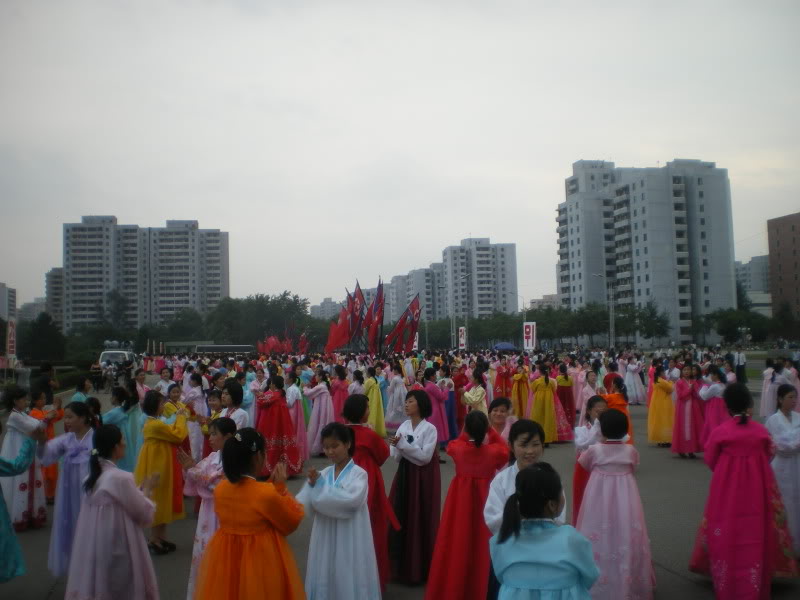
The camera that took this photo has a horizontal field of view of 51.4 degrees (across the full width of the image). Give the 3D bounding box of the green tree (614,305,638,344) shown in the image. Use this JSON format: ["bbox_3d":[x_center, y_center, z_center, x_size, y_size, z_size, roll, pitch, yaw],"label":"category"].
[{"bbox_3d":[29.401,4.089,108.000,3.800,7.000,3.800,-2,-3,0],"label":"green tree"}]

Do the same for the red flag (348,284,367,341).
[{"bbox_3d":[-2.145,0.631,42.000,0.950,3.000,0.500,-1,-3,-6],"label":"red flag"}]

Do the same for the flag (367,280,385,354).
[{"bbox_3d":[-1.178,0.841,40.000,0.900,3.500,0.600,-1,-3,0],"label":"flag"}]

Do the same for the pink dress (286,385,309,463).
[{"bbox_3d":[-1.846,2.182,14.700,0.550,1.360,0.580,-2,-3,3],"label":"pink dress"}]

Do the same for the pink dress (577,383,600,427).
[{"bbox_3d":[3.228,2.037,14.100,0.500,1.240,0.520,-5,-5,45],"label":"pink dress"}]

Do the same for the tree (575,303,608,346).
[{"bbox_3d":[27.850,4.273,121.000,5.000,8.000,5.000,-1,-3,0],"label":"tree"}]

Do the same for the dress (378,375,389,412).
[{"bbox_3d":[-0.461,2.452,20.200,0.560,1.300,0.520,-2,-3,18],"label":"dress"}]

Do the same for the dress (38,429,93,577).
[{"bbox_3d":[-2.907,1.825,7.500,0.620,1.310,0.560,-2,-4,21],"label":"dress"}]

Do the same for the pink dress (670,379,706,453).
[{"bbox_3d":[4.959,2.009,14.350,0.560,1.300,0.500,-2,-4,9],"label":"pink dress"}]

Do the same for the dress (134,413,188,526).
[{"bbox_3d":[-2.379,1.688,8.300,0.540,1.100,0.460,0,-4,-22],"label":"dress"}]

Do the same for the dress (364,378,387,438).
[{"bbox_3d":[-0.580,2.352,18.200,0.580,1.310,0.540,1,-4,-30],"label":"dress"}]

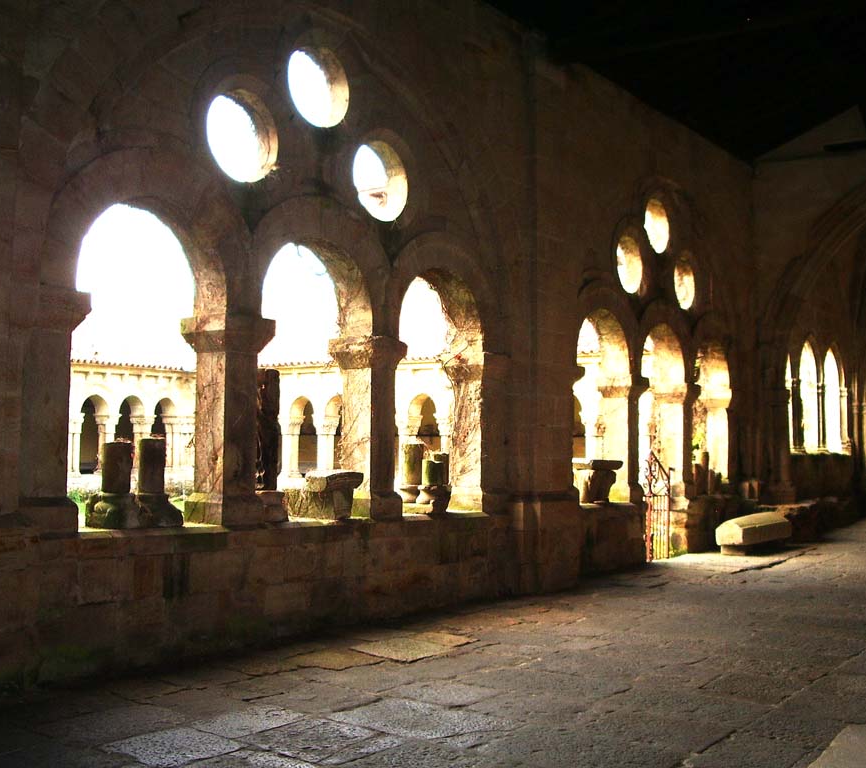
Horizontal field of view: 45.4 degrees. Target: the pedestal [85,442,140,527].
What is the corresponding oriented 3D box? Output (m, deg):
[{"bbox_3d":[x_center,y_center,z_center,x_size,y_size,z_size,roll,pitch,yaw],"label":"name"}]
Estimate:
[{"bbox_3d":[-2.447,0.785,7.919,0.310,0.640,0.310,-3,-5,37],"label":"pedestal"}]

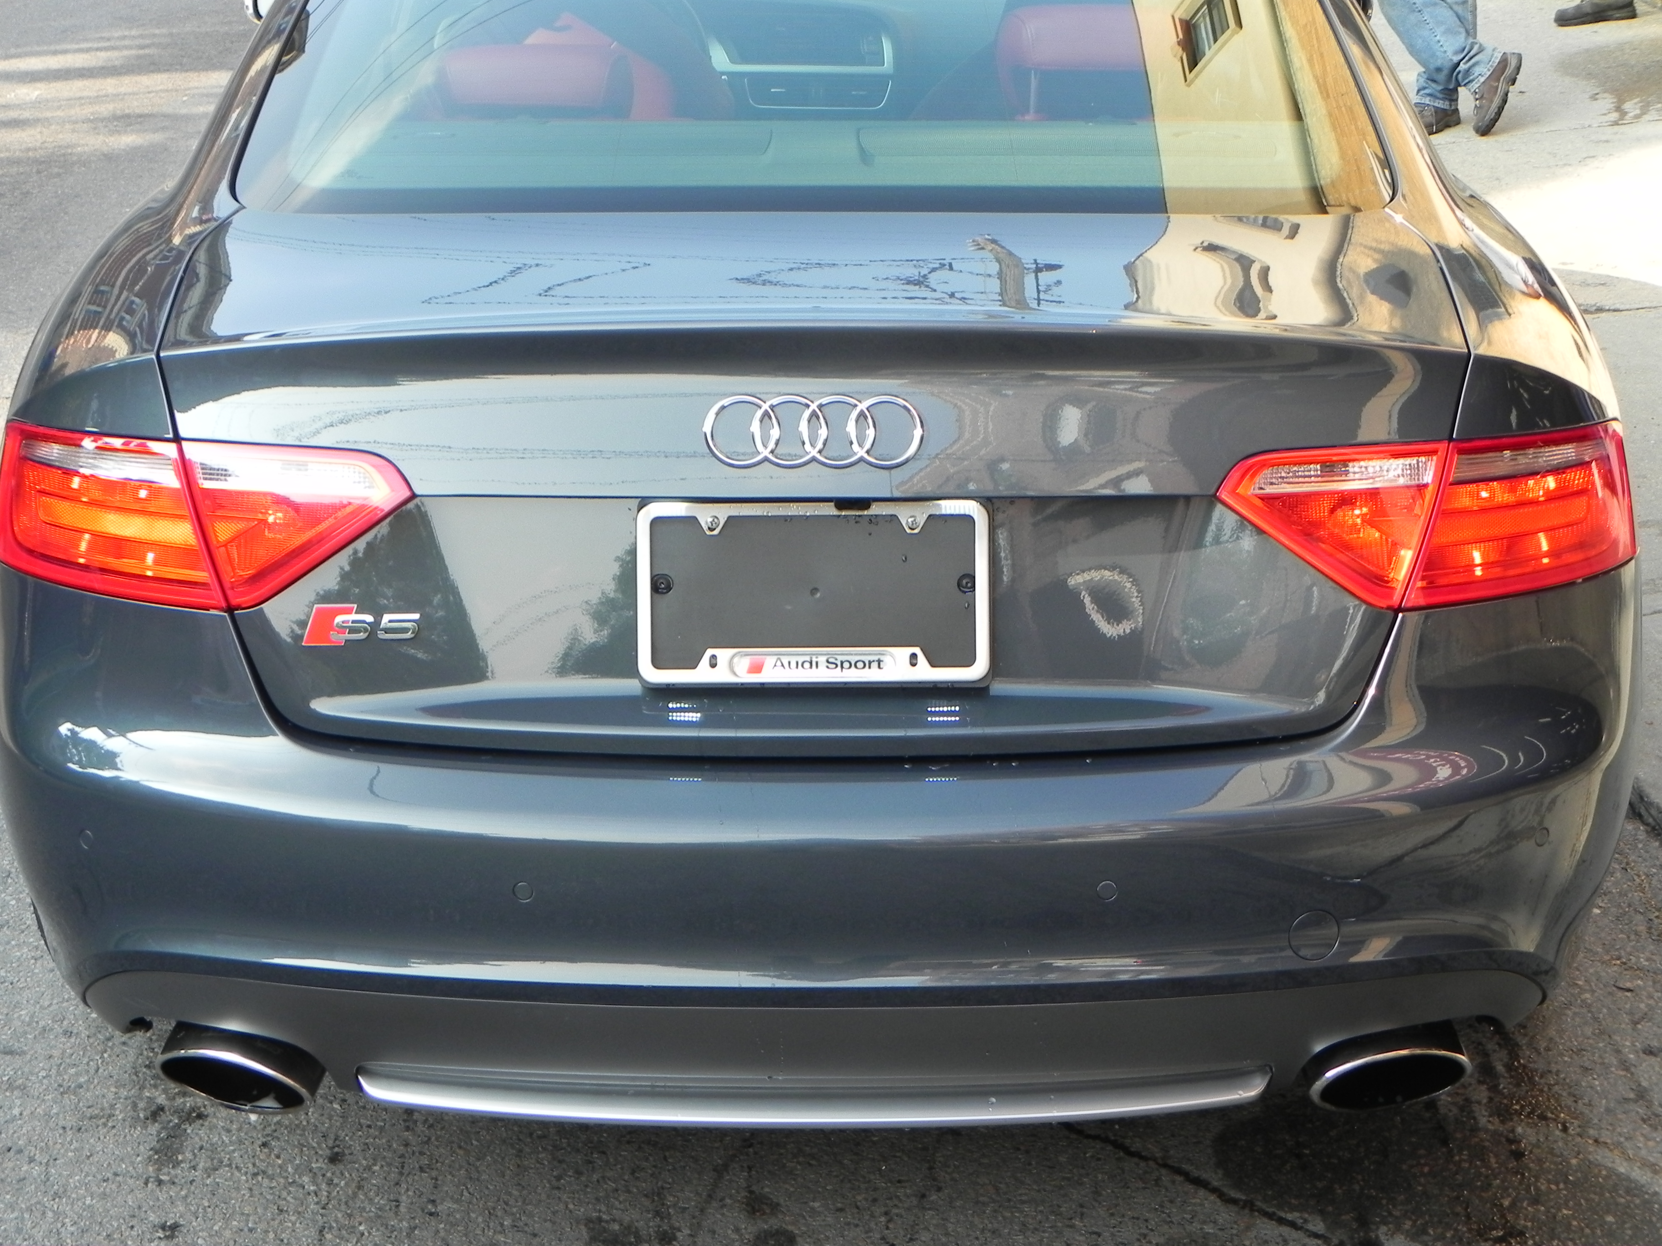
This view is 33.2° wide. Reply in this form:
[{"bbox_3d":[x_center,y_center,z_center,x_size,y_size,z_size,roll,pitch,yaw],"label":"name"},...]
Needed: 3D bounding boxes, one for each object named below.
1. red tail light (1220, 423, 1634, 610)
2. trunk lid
[{"bbox_3d":[0.575,-0.114,2.614,0.470,0.165,0.250,-3,20,-9],"label":"red tail light"},{"bbox_3d":[-0.015,-0.140,2.578,1.200,0.410,0.400,0,20,0],"label":"trunk lid"}]

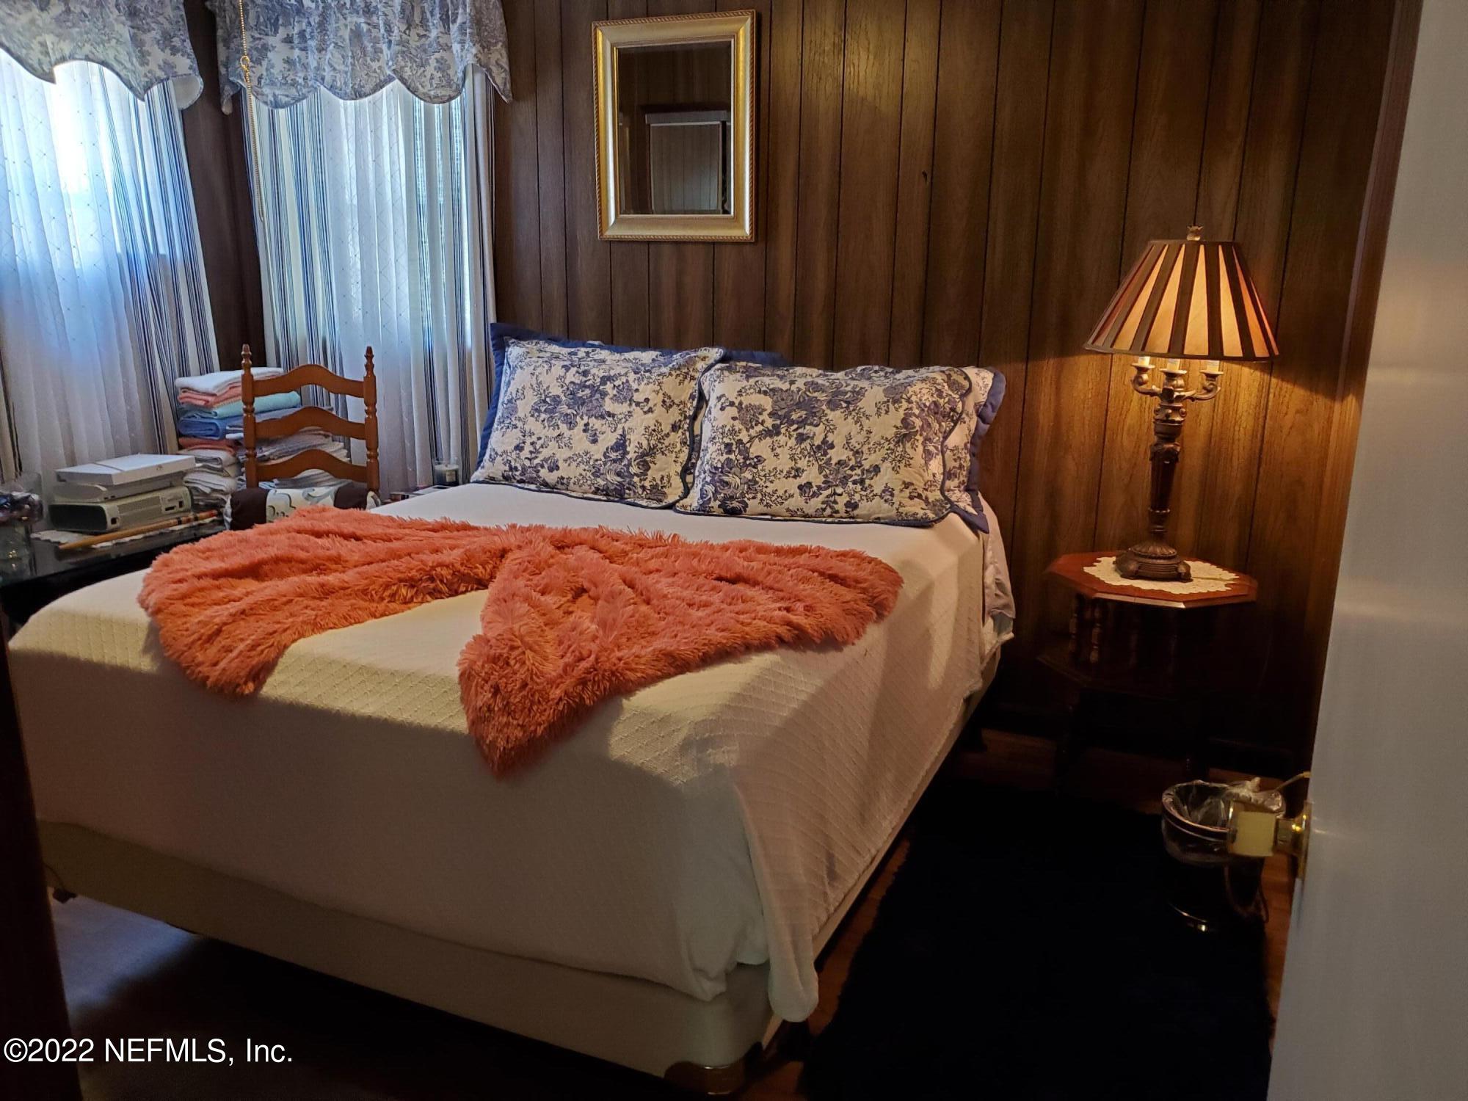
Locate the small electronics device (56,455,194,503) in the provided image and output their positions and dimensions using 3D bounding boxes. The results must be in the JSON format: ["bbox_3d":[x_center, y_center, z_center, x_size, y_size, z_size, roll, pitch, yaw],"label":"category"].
[{"bbox_3d":[-1.749,-0.206,3.168,0.200,0.075,0.325,4,13,11],"label":"small electronics device"}]

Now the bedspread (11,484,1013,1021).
[{"bbox_3d":[-0.323,0.237,2.697,1.590,0.550,1.960,6,14,23],"label":"bedspread"}]

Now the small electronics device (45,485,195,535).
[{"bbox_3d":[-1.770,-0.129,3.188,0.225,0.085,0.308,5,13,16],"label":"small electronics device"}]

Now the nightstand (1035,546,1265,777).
[{"bbox_3d":[1.083,0.373,2.958,0.530,0.610,0.530,6,14,23],"label":"nightstand"}]

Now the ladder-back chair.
[{"bbox_3d":[-1.292,-0.027,3.318,0.460,1.145,0.470,0,13,-6],"label":"ladder-back chair"}]

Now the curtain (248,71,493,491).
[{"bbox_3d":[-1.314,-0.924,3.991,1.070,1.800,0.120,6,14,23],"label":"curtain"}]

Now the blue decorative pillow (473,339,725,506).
[{"bbox_3d":[-0.434,-0.402,3.315,0.740,0.490,0.170,8,-17,28],"label":"blue decorative pillow"}]

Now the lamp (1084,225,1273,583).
[{"bbox_3d":[1.114,-0.361,2.807,0.455,0.887,0.455,6,14,23],"label":"lamp"}]

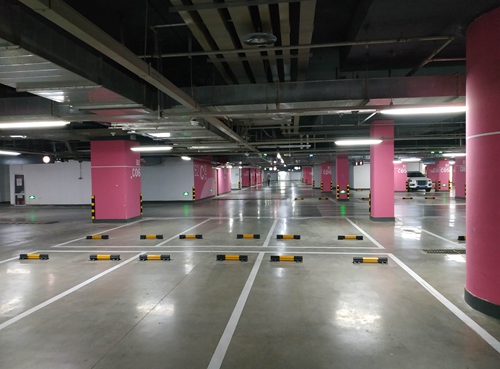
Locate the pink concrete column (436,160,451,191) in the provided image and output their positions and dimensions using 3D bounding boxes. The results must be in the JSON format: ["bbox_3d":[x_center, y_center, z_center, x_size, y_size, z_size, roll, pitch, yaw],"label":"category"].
[{"bbox_3d":[15.852,-0.717,28.448,0.849,2.650,0.839,-1,1,8],"label":"pink concrete column"}]

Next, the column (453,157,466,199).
[{"bbox_3d":[12.114,-0.390,19.162,0.839,2.550,1.086,-1,1,8],"label":"column"}]

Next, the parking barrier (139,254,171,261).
[{"bbox_3d":[-1.768,1.365,6.508,0.560,0.097,0.110,-1,1,8],"label":"parking barrier"}]

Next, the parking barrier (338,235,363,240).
[{"bbox_3d":[2.426,1.271,8.373,0.580,0.105,0.150,-1,1,8],"label":"parking barrier"}]

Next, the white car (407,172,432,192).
[{"bbox_3d":[13.340,-0.309,28.962,1.870,1.660,4.600,-1,1,8],"label":"white car"}]

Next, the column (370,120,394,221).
[{"bbox_3d":[4.223,-0.447,11.122,0.650,3.220,0.610,-1,1,8],"label":"column"}]

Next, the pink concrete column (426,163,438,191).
[{"bbox_3d":[15.798,-0.668,29.726,0.839,2.500,0.889,-1,1,8],"label":"pink concrete column"}]

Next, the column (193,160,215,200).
[{"bbox_3d":[-3.514,-0.340,24.767,0.750,2.700,5.000,-1,1,8],"label":"column"}]

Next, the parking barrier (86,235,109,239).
[{"bbox_3d":[-4.009,1.389,9.184,0.580,0.105,0.150,-1,1,8],"label":"parking barrier"}]

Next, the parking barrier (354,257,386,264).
[{"bbox_3d":[2.046,1.292,5.925,0.560,0.097,0.110,-1,1,8],"label":"parking barrier"}]

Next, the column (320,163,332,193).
[{"bbox_3d":[6.546,-0.648,29.551,0.880,2.620,0.800,-1,1,8],"label":"column"}]

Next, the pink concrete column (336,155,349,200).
[{"bbox_3d":[5.584,-0.386,20.770,0.661,2.750,0.691,-1,1,8],"label":"pink concrete column"}]

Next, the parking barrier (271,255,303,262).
[{"bbox_3d":[0.650,1.317,6.178,0.560,0.097,0.110,-1,1,8],"label":"parking barrier"}]

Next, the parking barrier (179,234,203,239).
[{"bbox_3d":[-1.467,1.305,8.703,0.560,0.097,0.110,-1,1,8],"label":"parking barrier"}]

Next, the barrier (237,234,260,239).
[{"bbox_3d":[-0.025,1.315,8.737,0.580,0.105,0.150,-1,1,8],"label":"barrier"}]

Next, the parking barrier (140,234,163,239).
[{"bbox_3d":[-2.476,1.325,8.818,0.560,0.097,0.110,-1,1,8],"label":"parking barrier"}]

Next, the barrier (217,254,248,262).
[{"bbox_3d":[-0.315,1.369,6.465,0.580,0.105,0.150,-1,1,8],"label":"barrier"}]

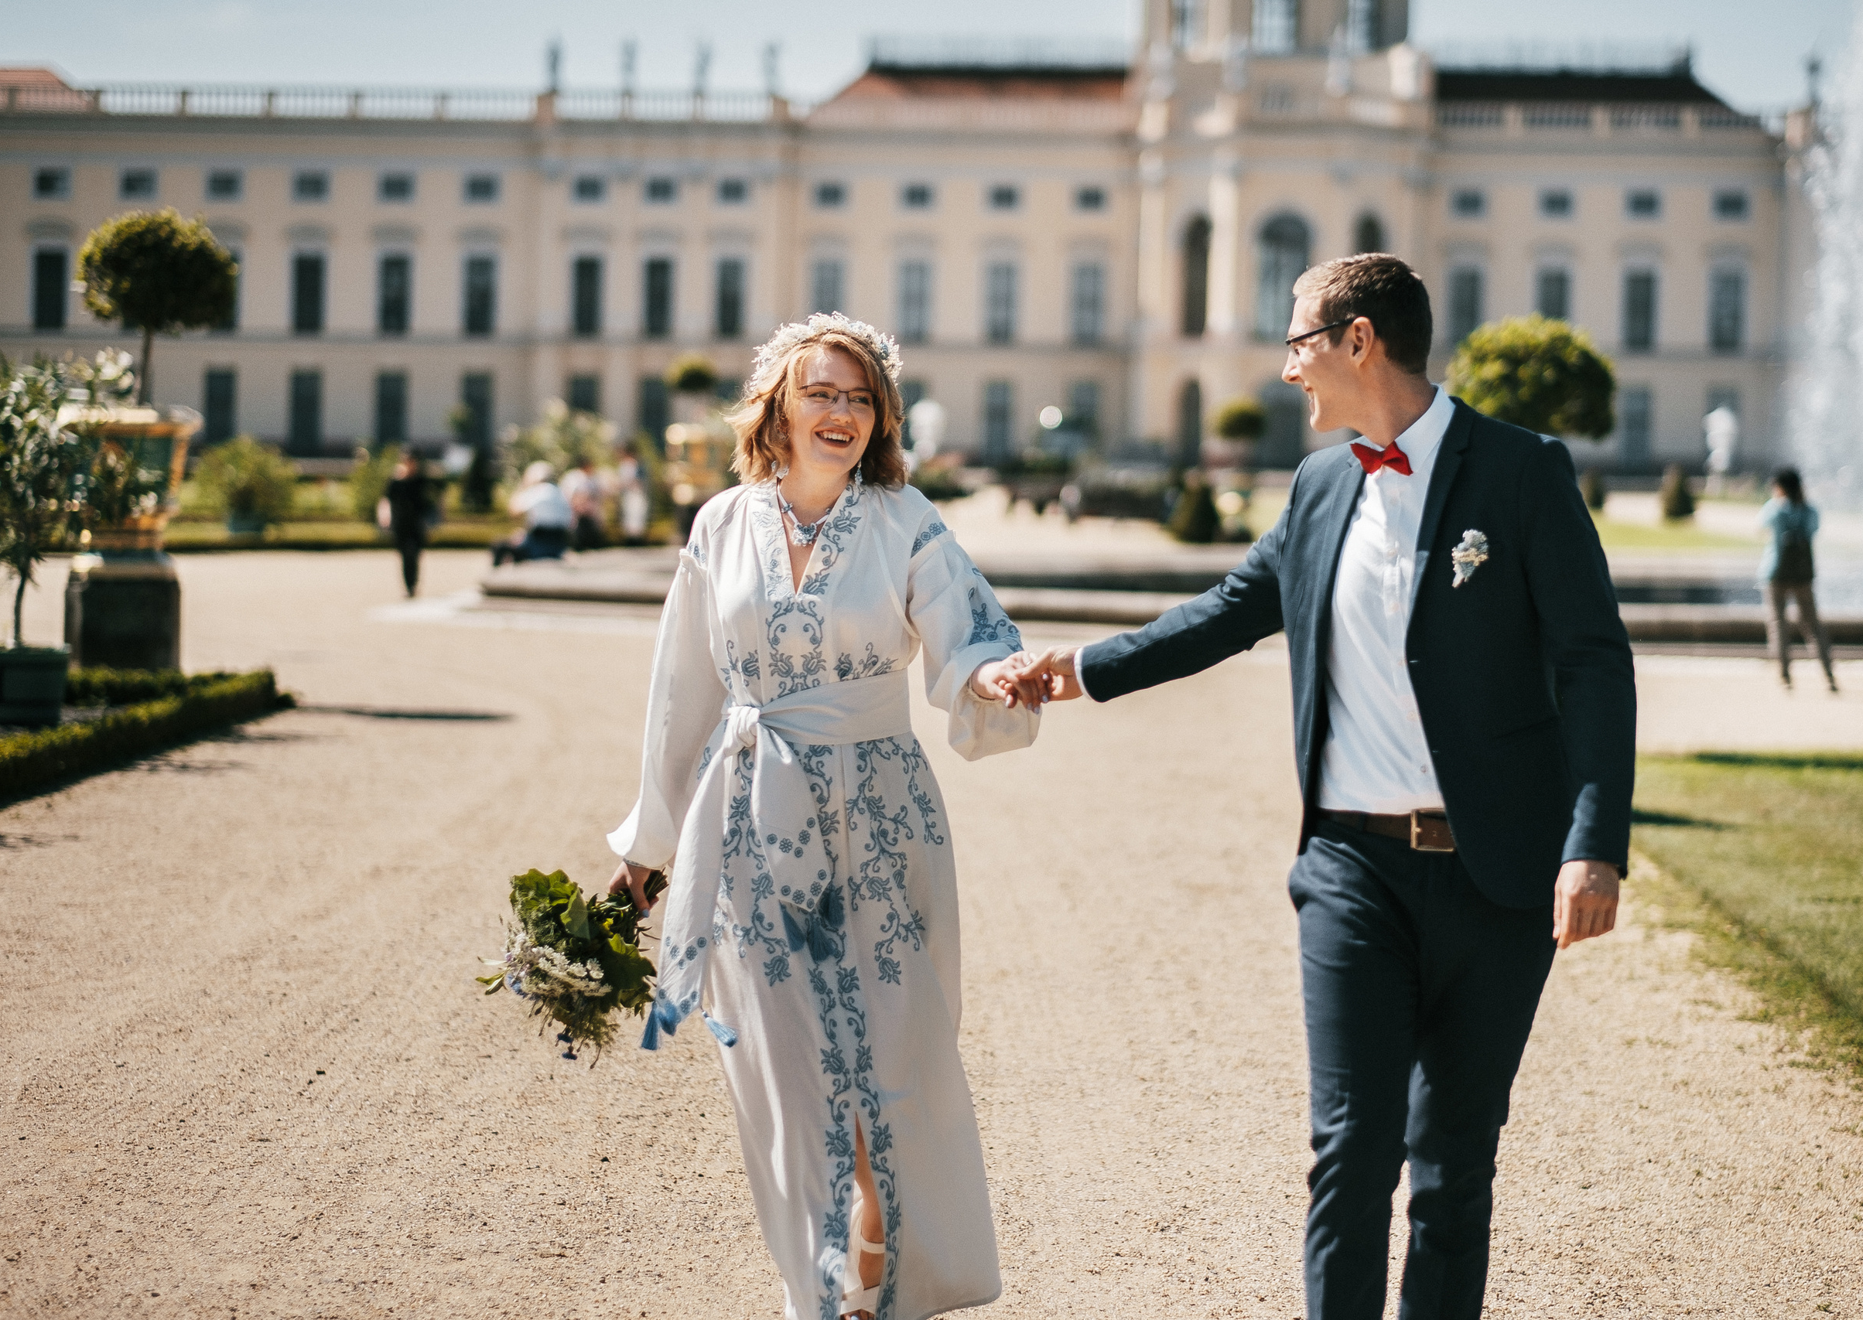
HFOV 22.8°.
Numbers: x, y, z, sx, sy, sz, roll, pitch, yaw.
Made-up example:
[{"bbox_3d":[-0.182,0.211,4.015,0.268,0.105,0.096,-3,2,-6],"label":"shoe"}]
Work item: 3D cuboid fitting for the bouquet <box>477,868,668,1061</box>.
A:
[{"bbox_3d":[-0.600,0.506,7.700,0.320,0.320,0.290,39,-10,0],"label":"bouquet"}]

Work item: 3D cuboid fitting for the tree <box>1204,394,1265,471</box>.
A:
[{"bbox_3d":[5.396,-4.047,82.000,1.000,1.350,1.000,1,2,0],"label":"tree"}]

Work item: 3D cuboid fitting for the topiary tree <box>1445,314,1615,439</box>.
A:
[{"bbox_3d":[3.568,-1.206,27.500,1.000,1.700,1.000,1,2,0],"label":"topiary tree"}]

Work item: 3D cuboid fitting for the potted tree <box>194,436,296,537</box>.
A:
[{"bbox_3d":[-11.287,-2.912,76.000,1.700,1.550,1.600,1,2,0],"label":"potted tree"}]

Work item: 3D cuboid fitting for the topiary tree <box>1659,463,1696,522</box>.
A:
[{"bbox_3d":[20.196,-4.538,125.000,0.950,1.550,0.950,1,2,0],"label":"topiary tree"}]

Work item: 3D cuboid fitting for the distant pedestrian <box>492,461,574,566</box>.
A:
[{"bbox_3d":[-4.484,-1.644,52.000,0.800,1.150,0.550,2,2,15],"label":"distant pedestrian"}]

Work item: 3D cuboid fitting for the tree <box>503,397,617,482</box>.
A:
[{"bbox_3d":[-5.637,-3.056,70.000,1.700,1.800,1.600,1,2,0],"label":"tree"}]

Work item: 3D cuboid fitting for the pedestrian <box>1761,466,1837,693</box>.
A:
[{"bbox_3d":[6.332,-0.582,33.800,0.520,1.640,0.420,0,3,-27],"label":"pedestrian"}]

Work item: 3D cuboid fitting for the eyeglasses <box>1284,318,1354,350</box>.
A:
[{"bbox_3d":[0.586,-0.487,6.850,0.140,0.045,0.140,-19,1,7],"label":"eyeglasses"}]

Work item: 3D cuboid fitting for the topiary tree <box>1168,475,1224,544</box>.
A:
[{"bbox_3d":[5.138,-2.906,90.000,1.000,1.400,1.000,1,2,0],"label":"topiary tree"}]

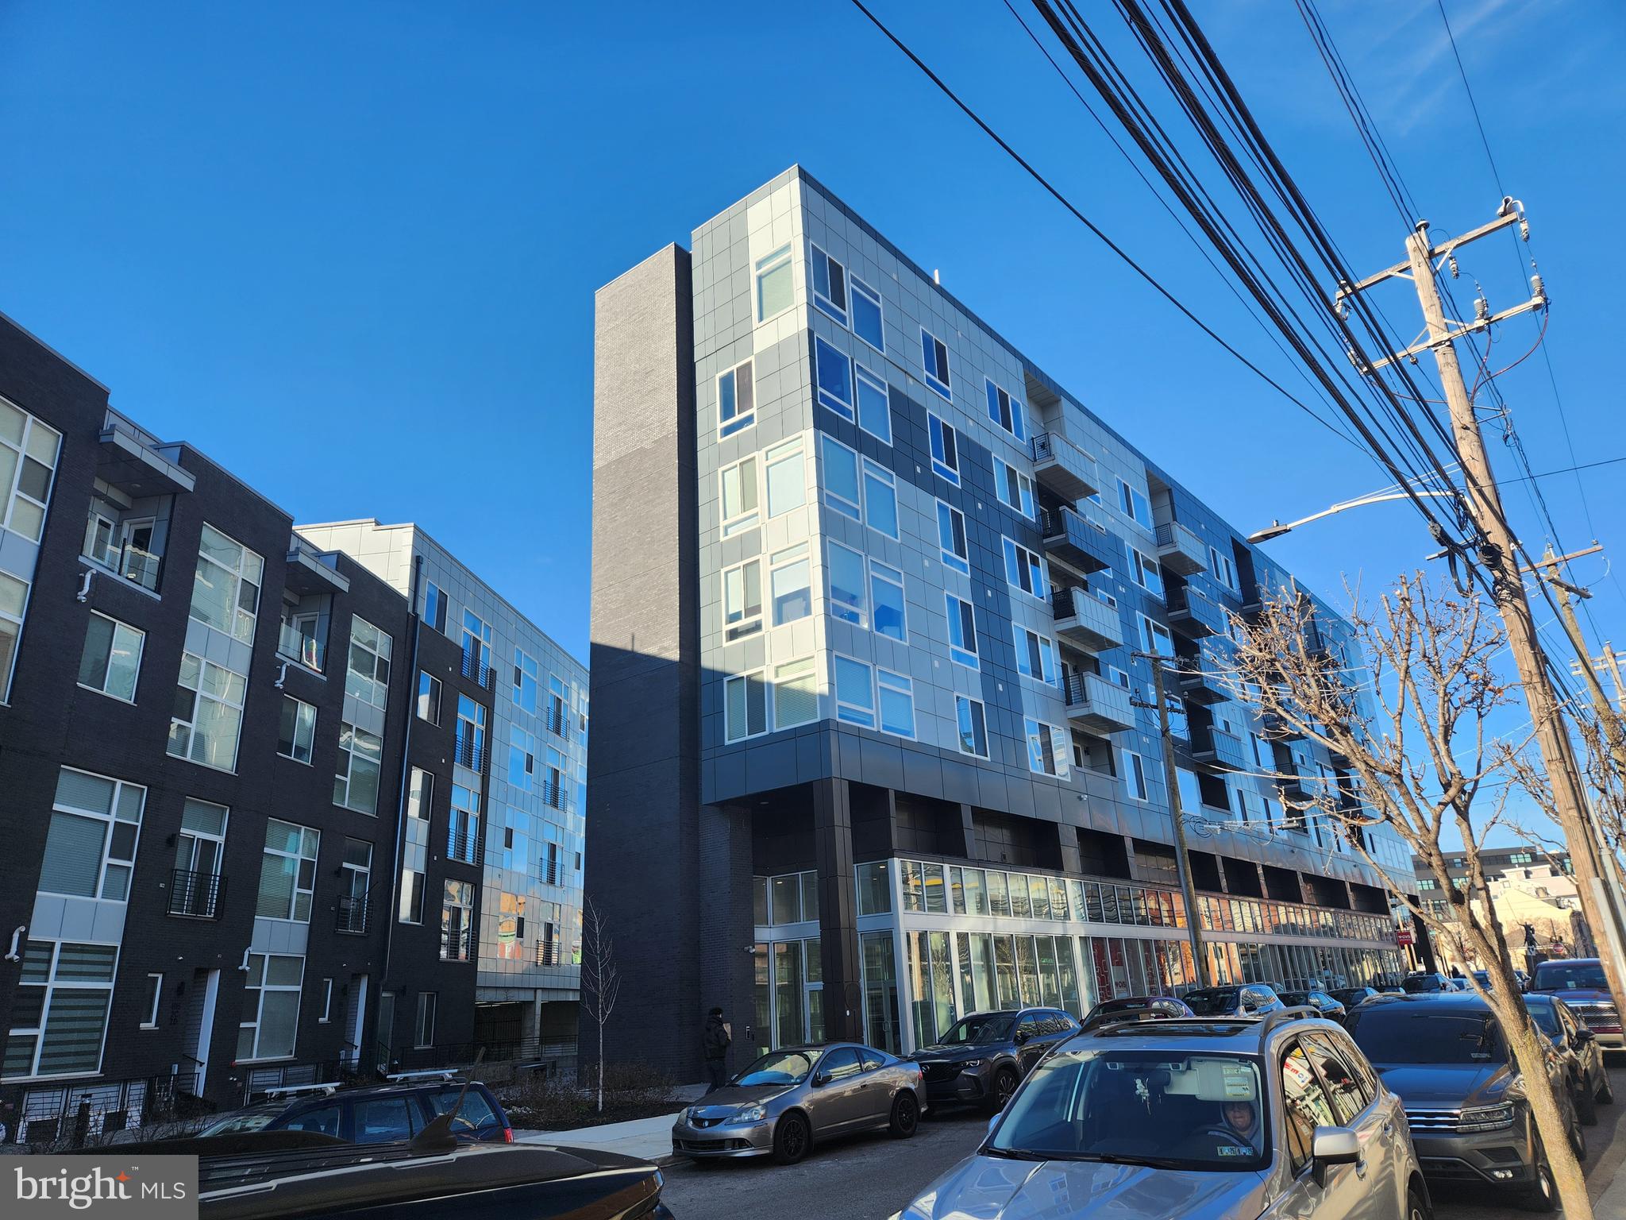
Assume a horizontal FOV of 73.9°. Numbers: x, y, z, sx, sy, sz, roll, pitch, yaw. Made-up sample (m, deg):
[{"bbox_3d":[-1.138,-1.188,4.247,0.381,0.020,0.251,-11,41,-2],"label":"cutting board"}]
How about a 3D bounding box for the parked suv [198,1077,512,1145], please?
[{"bbox_3d":[-5.196,5.320,10.147,1.750,1.570,4.500,-18,-25,36],"label":"parked suv"}]

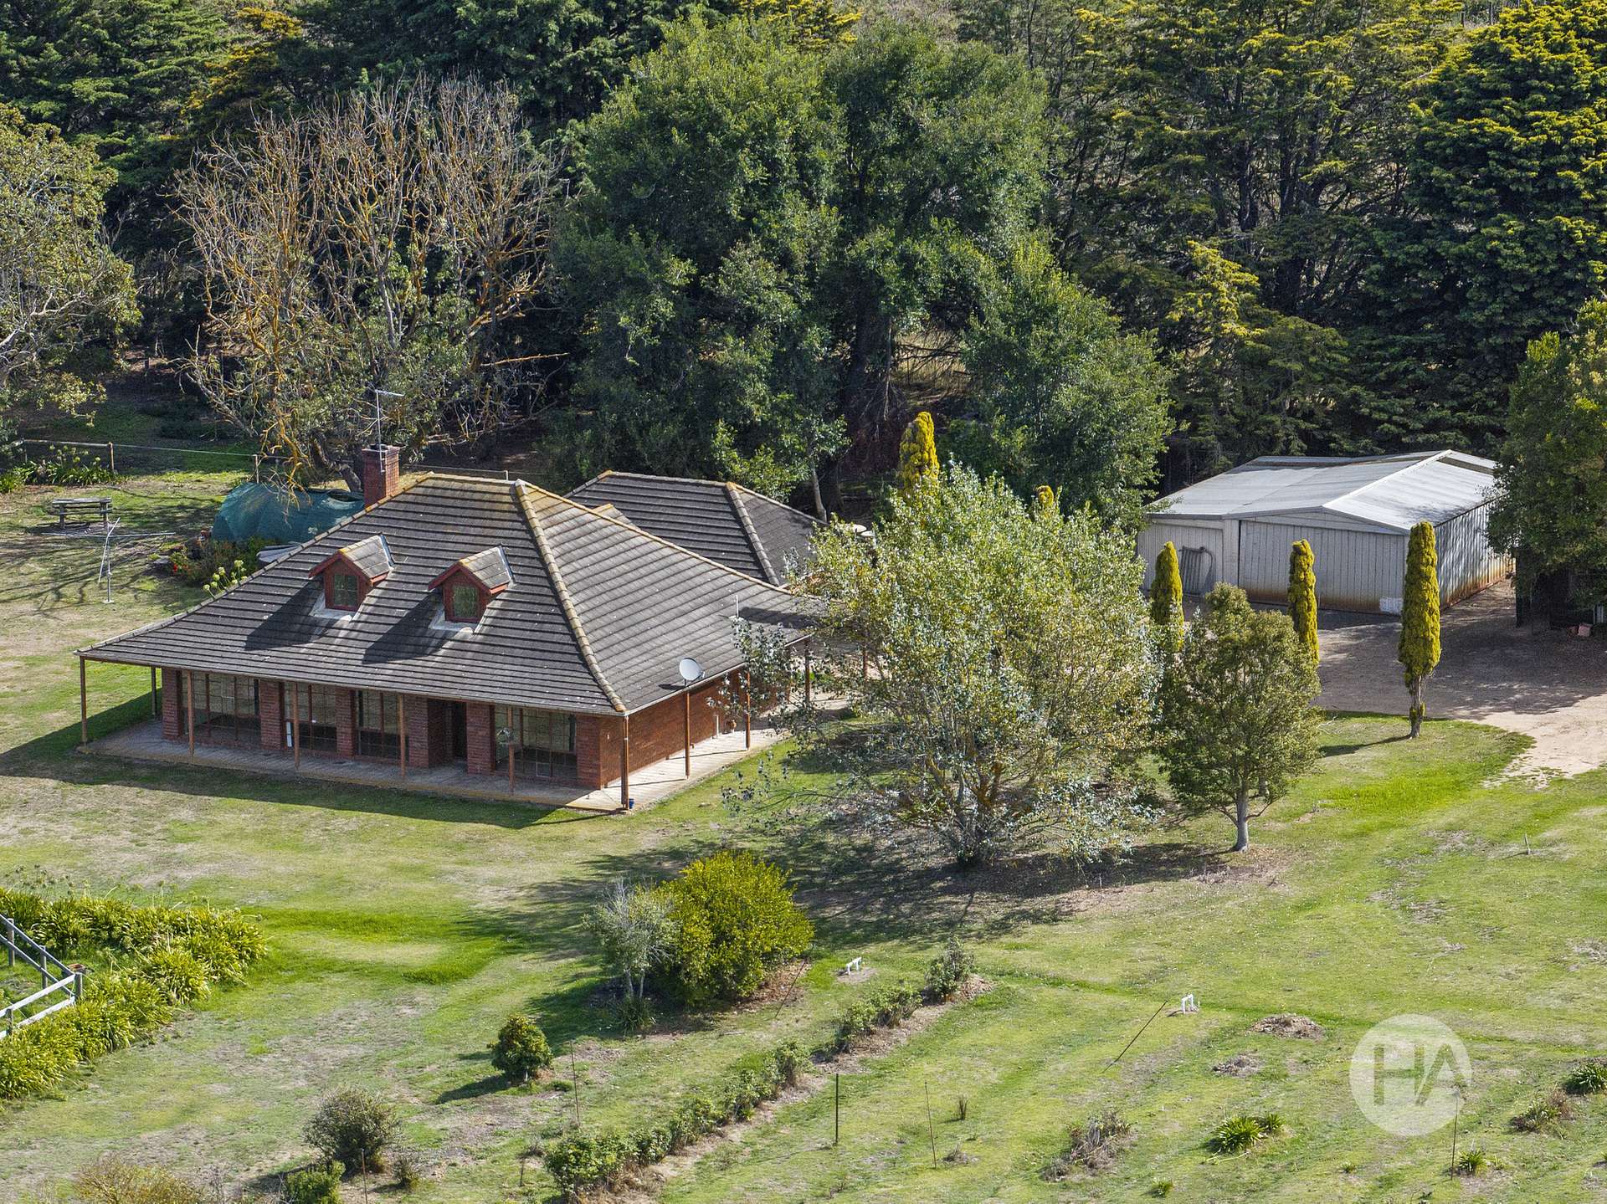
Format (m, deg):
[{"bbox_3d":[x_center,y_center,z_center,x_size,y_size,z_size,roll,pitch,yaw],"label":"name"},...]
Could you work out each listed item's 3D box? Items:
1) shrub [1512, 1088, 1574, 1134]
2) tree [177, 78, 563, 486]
[{"bbox_3d":[17.017,11.689,172.019,1.388,0.700,1.388,0,12,0],"label":"shrub"},{"bbox_3d":[-13.838,-9.908,236.940,12.298,13.313,11.314,0,12,0],"label":"tree"}]

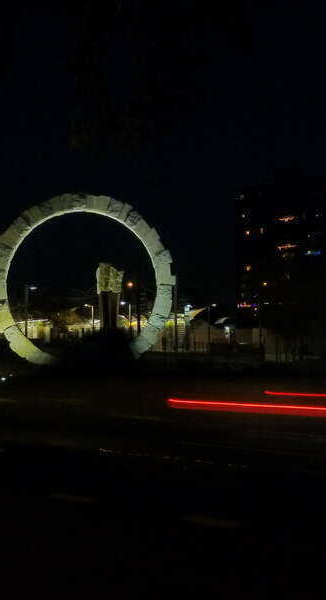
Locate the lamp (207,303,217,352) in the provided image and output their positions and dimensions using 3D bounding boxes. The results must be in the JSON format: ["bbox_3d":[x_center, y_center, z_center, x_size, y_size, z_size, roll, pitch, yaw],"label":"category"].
[{"bbox_3d":[7.040,3.980,115.000,1.400,7.200,0.400,0,-3,0],"label":"lamp"}]

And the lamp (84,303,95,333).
[{"bbox_3d":[-10.540,4.090,116.000,1.400,7.200,0.400,0,-3,0],"label":"lamp"}]

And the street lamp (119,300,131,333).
[{"bbox_3d":[-5.240,3.910,113.000,1.400,7.200,0.400,0,-3,0],"label":"street lamp"}]

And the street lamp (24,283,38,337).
[{"bbox_3d":[-13.100,2.130,80.000,1.400,7.100,0.400,0,-3,0],"label":"street lamp"}]

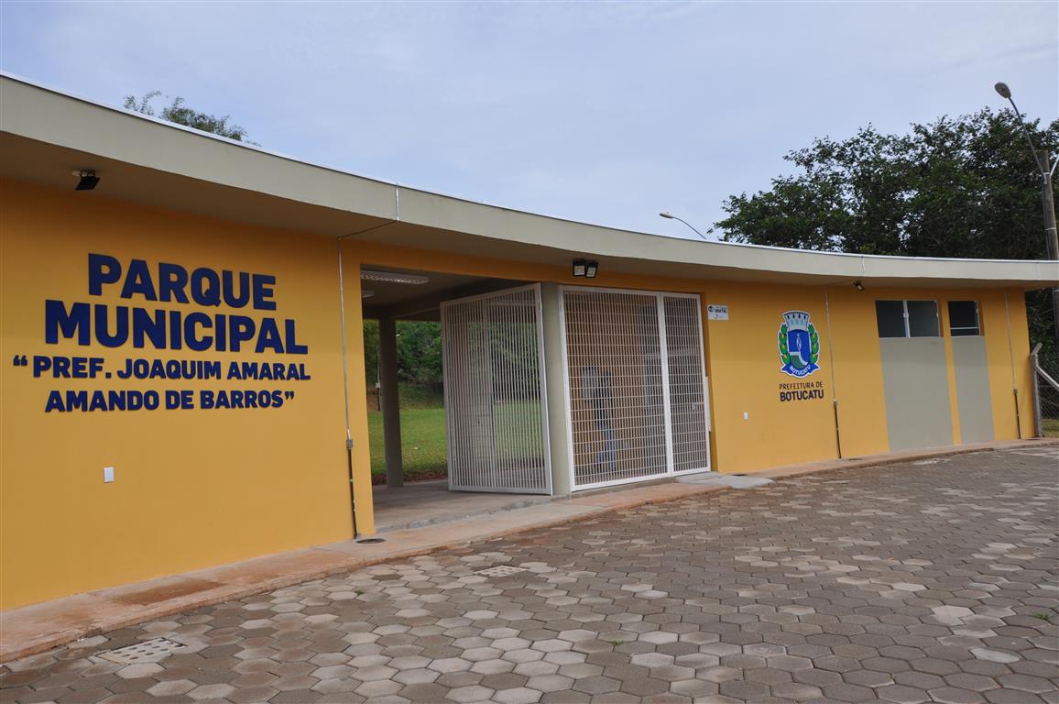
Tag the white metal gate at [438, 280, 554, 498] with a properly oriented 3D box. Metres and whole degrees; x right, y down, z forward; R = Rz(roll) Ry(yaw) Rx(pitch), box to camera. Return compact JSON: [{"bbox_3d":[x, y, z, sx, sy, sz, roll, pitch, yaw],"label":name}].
[{"bbox_3d":[-0.529,0.586,11.497,2.044,2.889,0.060,-7,-5,42],"label":"white metal gate"}]

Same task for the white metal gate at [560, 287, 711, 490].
[{"bbox_3d":[1.690,0.500,12.060,2.994,2.889,0.060,0,-5,-39],"label":"white metal gate"}]

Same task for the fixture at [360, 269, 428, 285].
[{"bbox_3d":[-1.965,-1.025,10.915,0.260,0.075,1.270,-7,-5,44],"label":"fixture"}]

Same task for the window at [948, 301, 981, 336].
[{"bbox_3d":[9.034,-0.672,16.618,0.991,0.747,0.080,-2,-4,-23],"label":"window"}]

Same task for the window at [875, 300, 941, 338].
[{"bbox_3d":[7.537,-0.637,15.913,1.885,0.734,0.080,-1,-4,-26],"label":"window"}]

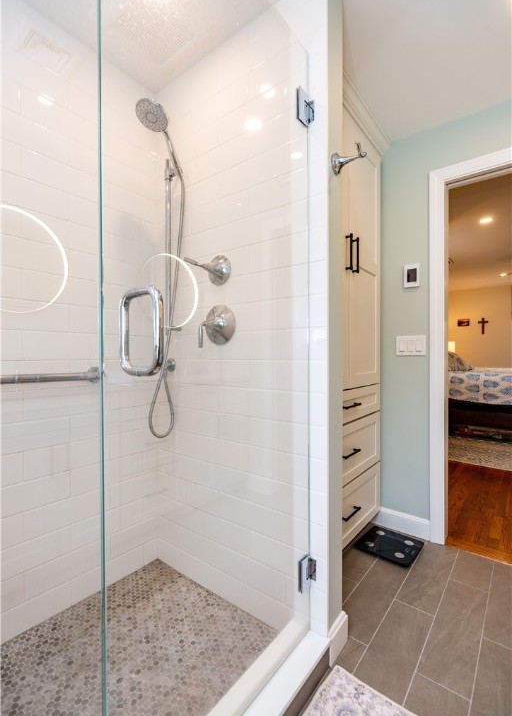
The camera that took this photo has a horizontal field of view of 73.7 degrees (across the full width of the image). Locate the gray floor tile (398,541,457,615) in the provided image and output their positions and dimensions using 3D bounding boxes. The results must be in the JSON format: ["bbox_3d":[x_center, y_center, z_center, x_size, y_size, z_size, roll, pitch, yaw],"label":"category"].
[{"bbox_3d":[0.850,1.048,1.662,0.156,0.010,0.602,0,1,39],"label":"gray floor tile"}]

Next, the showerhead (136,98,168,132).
[{"bbox_3d":[-0.440,-1.048,1.465,0.134,0.048,0.134,0,-27,39],"label":"showerhead"}]

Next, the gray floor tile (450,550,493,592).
[{"bbox_3d":[1.069,1.048,1.680,0.156,0.010,0.296,0,1,39],"label":"gray floor tile"}]

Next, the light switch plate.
[{"bbox_3d":[0.911,-0.072,2.003,0.166,0.115,0.010,0,1,39],"label":"light switch plate"}]

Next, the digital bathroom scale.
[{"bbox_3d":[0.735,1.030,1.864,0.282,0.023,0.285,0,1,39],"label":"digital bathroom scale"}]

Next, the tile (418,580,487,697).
[{"bbox_3d":[0.785,1.050,1.326,0.156,0.010,0.604,0,1,39],"label":"tile"}]

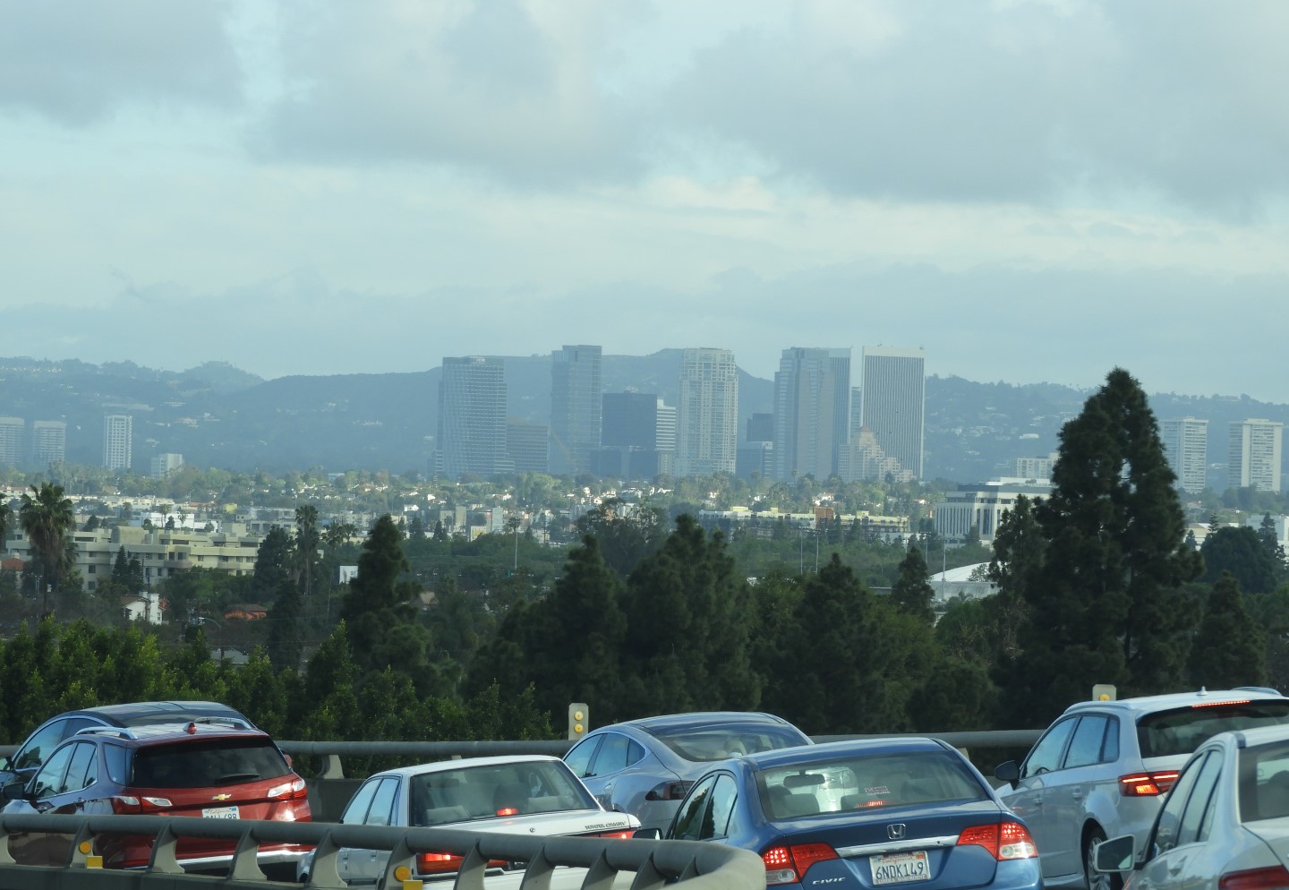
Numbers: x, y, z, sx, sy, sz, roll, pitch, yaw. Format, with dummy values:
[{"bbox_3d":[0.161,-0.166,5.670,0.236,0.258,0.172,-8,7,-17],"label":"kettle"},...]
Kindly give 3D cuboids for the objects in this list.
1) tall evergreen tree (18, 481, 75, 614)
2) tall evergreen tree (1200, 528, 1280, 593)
[{"bbox_3d":[-51.539,12.006,639.877,4.800,17.700,4.800,1,-1,0],"label":"tall evergreen tree"},{"bbox_3d":[79.807,19.633,999.878,10.300,17.500,10.300,1,-1,0],"label":"tall evergreen tree"}]

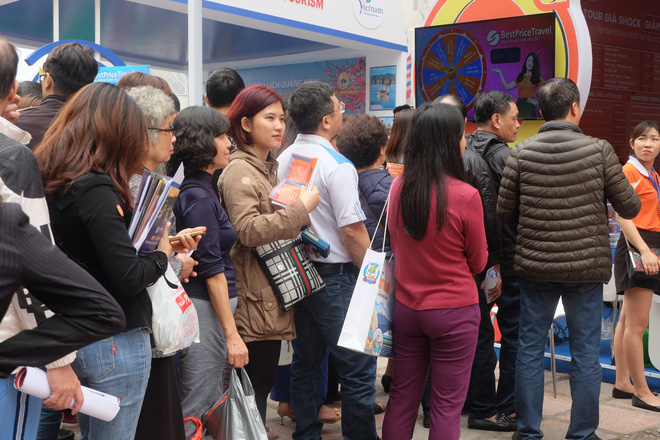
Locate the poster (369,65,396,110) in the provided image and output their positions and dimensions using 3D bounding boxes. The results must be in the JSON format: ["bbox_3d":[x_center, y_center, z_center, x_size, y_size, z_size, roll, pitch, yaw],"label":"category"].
[{"bbox_3d":[0.534,-1.310,8.950,0.320,0.440,0.020,3,4,36],"label":"poster"}]

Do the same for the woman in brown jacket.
[{"bbox_3d":[-0.261,0.190,3.900,0.420,1.560,0.500,2,4,28],"label":"woman in brown jacket"}]

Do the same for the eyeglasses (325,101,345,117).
[{"bbox_3d":[-0.020,-0.487,4.050,0.140,0.047,0.140,-21,15,-34],"label":"eyeglasses"}]

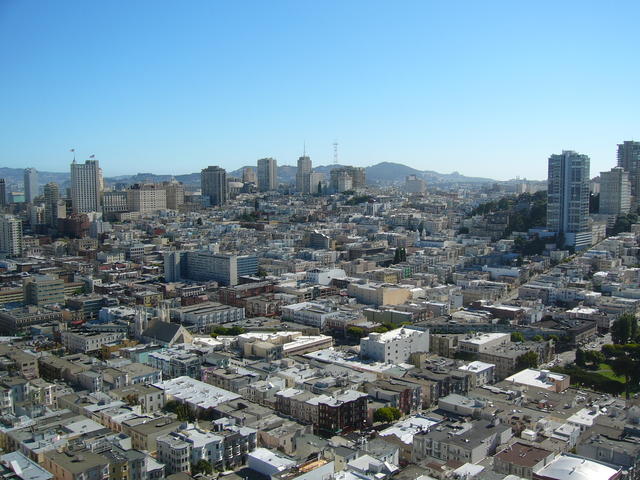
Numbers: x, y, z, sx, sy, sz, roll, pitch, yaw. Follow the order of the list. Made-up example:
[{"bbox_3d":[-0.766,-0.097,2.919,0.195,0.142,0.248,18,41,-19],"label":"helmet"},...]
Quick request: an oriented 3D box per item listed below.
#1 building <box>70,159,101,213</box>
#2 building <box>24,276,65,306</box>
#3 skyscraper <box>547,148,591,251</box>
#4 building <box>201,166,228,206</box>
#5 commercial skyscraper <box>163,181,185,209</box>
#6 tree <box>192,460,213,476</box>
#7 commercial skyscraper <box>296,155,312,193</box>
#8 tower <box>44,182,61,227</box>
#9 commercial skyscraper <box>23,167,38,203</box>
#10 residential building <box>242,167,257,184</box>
[{"bbox_3d":[-397.410,-88.240,1097.460,25.920,92.660,40.700,5,7,44],"label":"building"},{"bbox_3d":[-259.080,48.540,609.840,26.000,25.000,25.000,5,7,44],"label":"building"},{"bbox_3d":[285.650,-45.490,746.150,36.000,110.000,38.000,5,7,44],"label":"skyscraper"},{"bbox_3d":[-194.250,-97.440,1185.810,42.730,69.290,28.100,5,7,44],"label":"building"},{"bbox_3d":[-257.790,-77.670,1143.520,33.250,49.430,20.530,5,7,44],"label":"commercial skyscraper"},{"bbox_3d":[-41.980,81.020,230.810,7.200,6.200,6.500,-1,5,-11],"label":"tree"},{"bbox_3d":[-31.440,-126.480,1268.090,18.270,74.510,23.380,5,7,44],"label":"commercial skyscraper"},{"bbox_3d":[-405.540,-52.040,981.660,21.350,67.140,15.200,5,7,44],"label":"tower"},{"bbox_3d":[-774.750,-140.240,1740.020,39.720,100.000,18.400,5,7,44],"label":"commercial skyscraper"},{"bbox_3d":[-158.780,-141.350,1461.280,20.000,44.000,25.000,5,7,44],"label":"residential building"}]

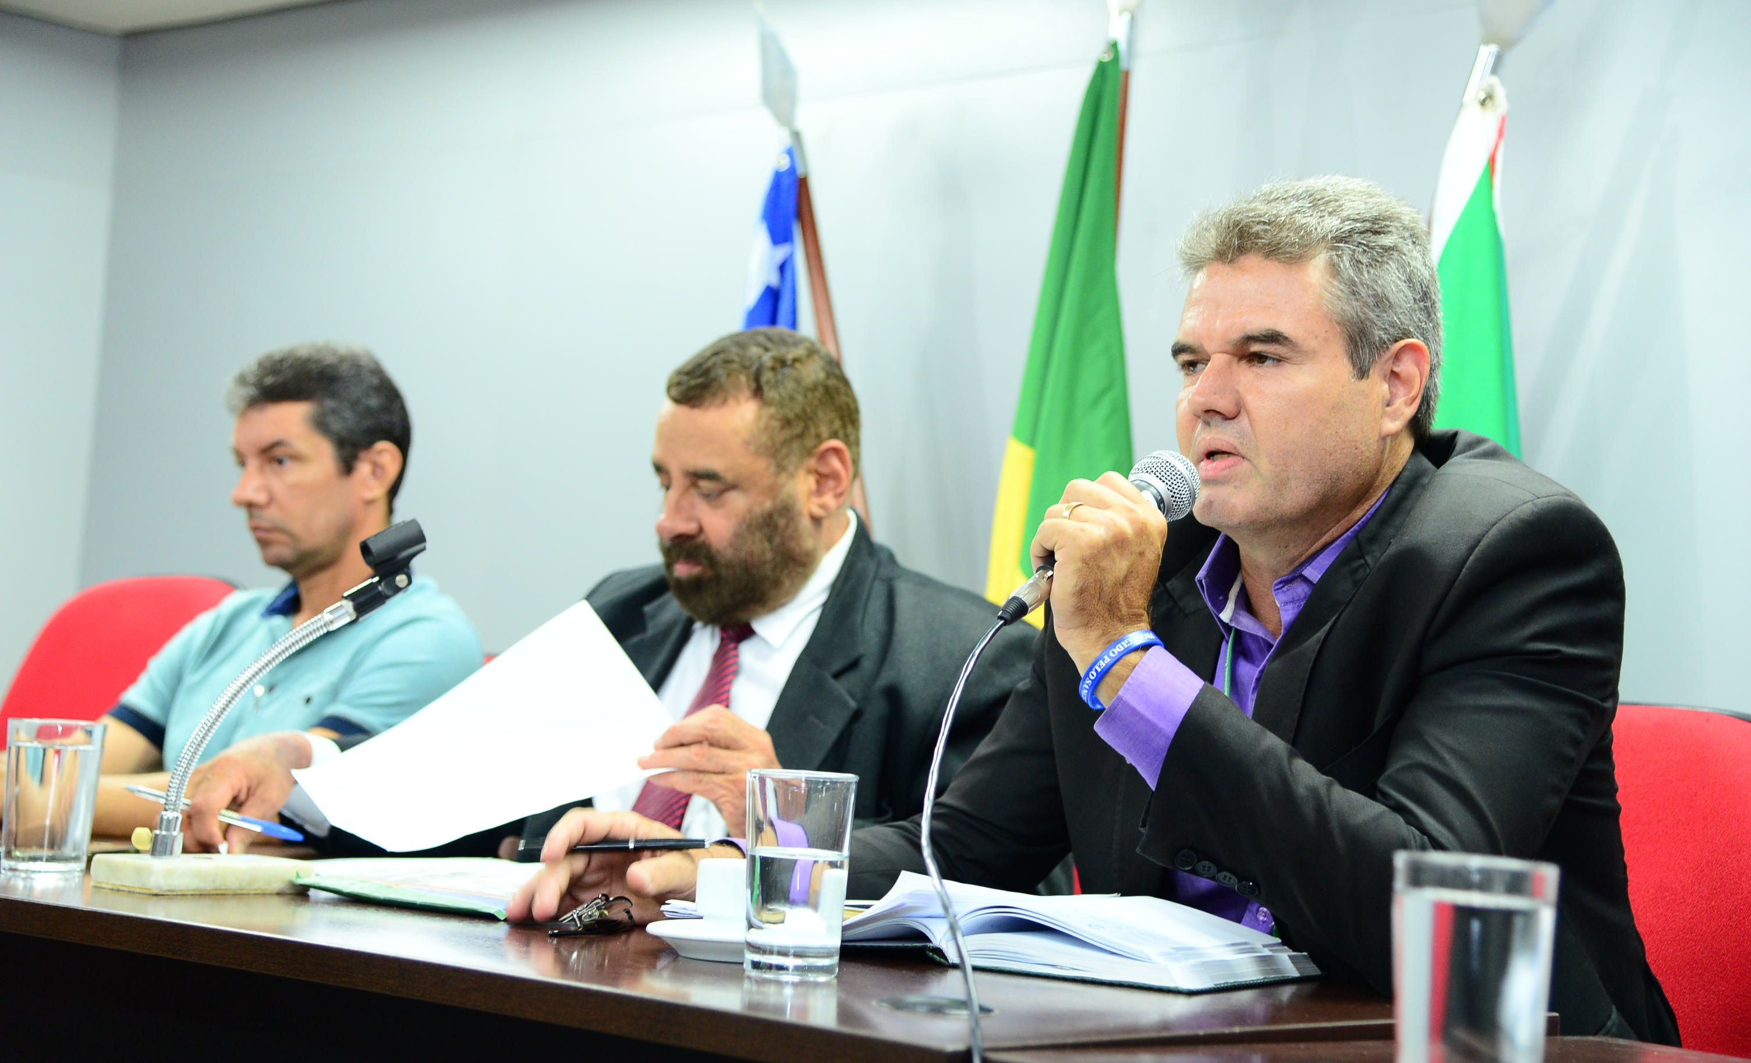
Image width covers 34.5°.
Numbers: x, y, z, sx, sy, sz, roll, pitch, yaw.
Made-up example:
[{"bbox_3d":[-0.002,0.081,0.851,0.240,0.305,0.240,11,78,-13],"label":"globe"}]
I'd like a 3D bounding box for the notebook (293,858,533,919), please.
[{"bbox_3d":[-0.282,0.275,2.213,0.215,0.020,0.300,7,-4,-41],"label":"notebook"}]

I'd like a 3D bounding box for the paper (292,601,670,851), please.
[{"bbox_3d":[-0.323,0.173,2.330,0.297,0.040,0.210,-26,-39,6],"label":"paper"}]

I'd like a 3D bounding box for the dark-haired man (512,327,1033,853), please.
[{"bbox_3d":[-0.188,0.434,2.452,0.540,1.245,0.775,1,-5,44],"label":"dark-haired man"}]

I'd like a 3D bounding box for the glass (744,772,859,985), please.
[{"bbox_3d":[-0.048,0.214,1.755,0.070,0.124,0.070,4,-3,-1],"label":"glass"}]

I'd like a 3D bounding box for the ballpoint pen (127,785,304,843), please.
[{"bbox_3d":[-0.531,0.226,2.270,0.155,0.010,0.010,17,-3,0],"label":"ballpoint pen"}]

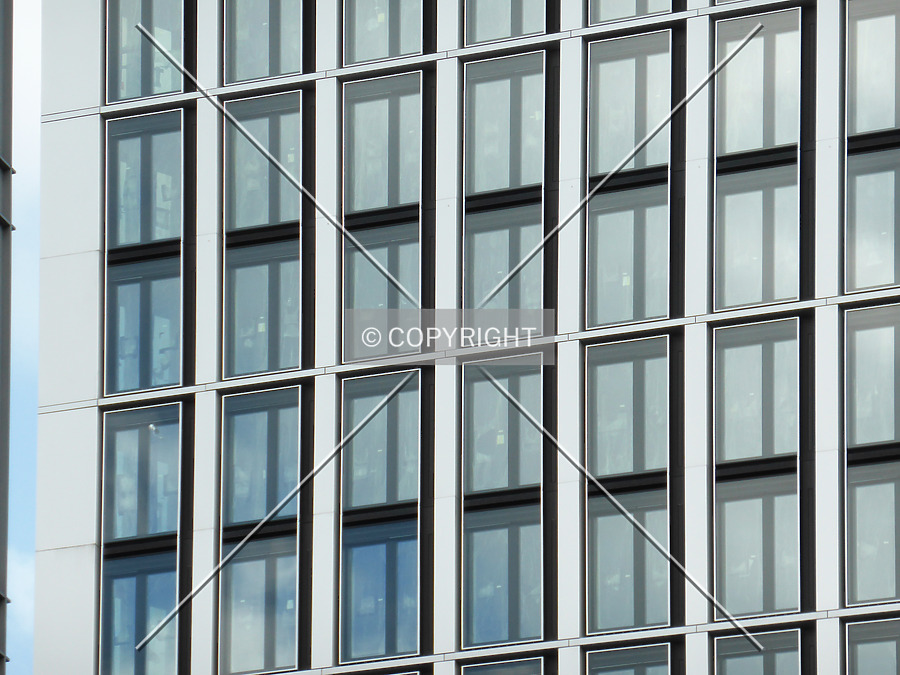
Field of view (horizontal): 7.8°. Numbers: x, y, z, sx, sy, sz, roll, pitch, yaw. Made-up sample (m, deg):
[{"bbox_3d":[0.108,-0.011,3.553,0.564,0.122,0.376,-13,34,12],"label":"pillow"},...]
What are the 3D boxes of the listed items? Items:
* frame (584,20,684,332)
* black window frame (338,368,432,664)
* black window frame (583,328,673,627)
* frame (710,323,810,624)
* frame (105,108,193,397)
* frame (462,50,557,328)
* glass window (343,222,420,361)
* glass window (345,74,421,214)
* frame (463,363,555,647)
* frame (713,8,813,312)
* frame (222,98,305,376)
[{"bbox_3d":[4.182,-3.587,150.478,2.493,6.699,0.220,-8,-16,31],"label":"frame"},{"bbox_3d":[-1.480,4.110,152.281,2.360,6.653,0.220,-8,-16,31],"label":"black window frame"},{"bbox_3d":[4.027,3.299,148.908,2.207,6.608,0.220,-8,-16,31],"label":"black window frame"},{"bbox_3d":[6.882,2.906,147.153,2.286,6.609,0.220,-8,-16,31],"label":"frame"},{"bbox_3d":[-6.851,-1.938,151.161,2.370,6.540,0.200,-8,-16,30],"label":"frame"},{"bbox_3d":[1.368,-3.330,152.240,2.372,6.650,0.220,-8,-16,31],"label":"frame"},{"bbox_3d":[-1.588,-1.063,153.605,2.068,3.015,0.080,-8,-16,31],"label":"glass window"},{"bbox_3d":[-1.501,-4.356,148.493,1.990,3.030,0.100,-8,-16,30],"label":"glass window"},{"bbox_3d":[1.285,3.723,150.583,2.290,6.537,0.220,-8,-16,31],"label":"frame"},{"bbox_3d":[7.001,-3.972,148.744,2.414,6.675,0.220,-8,-16,31],"label":"frame"},{"bbox_3d":[-4.403,-2.423,155.760,2.013,6.670,0.220,-8,-16,31],"label":"frame"}]

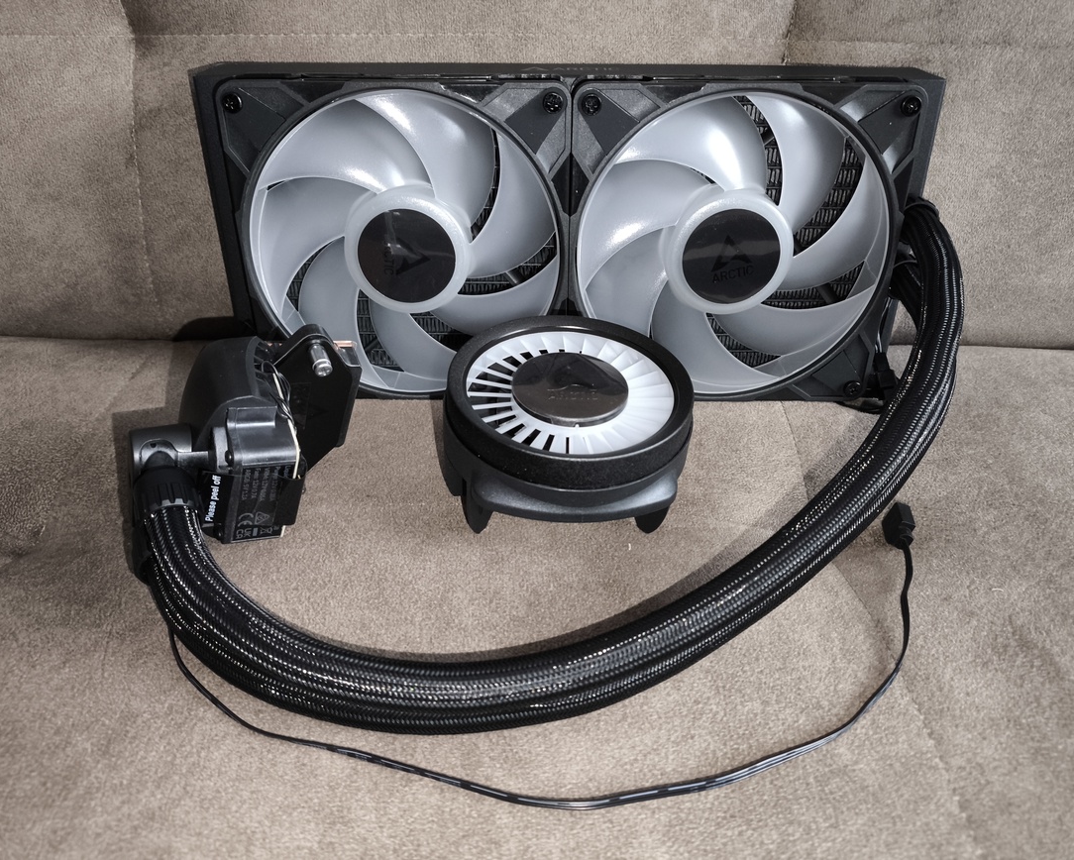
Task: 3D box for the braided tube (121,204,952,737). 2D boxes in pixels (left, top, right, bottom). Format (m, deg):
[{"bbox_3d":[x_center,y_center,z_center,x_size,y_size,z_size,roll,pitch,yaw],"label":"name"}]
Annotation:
[{"bbox_3d":[0.020,-0.007,0.314,0.315,0.087,0.232,0,40,0],"label":"braided tube"}]

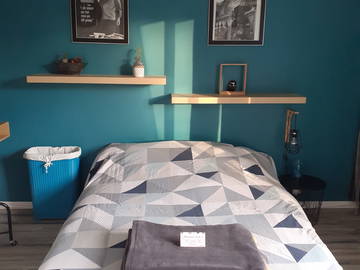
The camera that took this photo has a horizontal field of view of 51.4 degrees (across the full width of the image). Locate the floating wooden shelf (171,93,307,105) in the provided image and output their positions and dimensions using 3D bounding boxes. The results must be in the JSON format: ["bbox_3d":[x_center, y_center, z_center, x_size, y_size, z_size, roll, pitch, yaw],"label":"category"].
[{"bbox_3d":[0.479,-0.309,3.179,1.100,0.050,0.260,0,12,-2],"label":"floating wooden shelf"}]

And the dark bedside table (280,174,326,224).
[{"bbox_3d":[1.011,0.575,3.188,0.412,0.365,0.412,0,12,-2],"label":"dark bedside table"}]

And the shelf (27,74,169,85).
[{"bbox_3d":[-0.666,-0.465,3.105,1.100,0.050,0.260,0,12,-2],"label":"shelf"}]

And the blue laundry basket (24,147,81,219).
[{"bbox_3d":[-1.087,0.427,3.226,0.450,0.602,0.285,-1,12,-8],"label":"blue laundry basket"}]

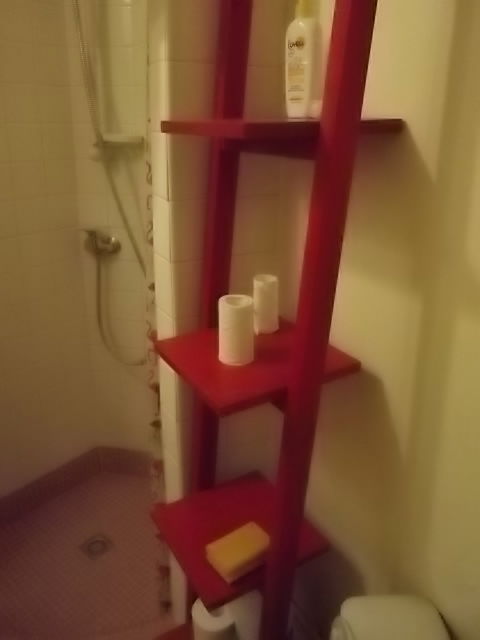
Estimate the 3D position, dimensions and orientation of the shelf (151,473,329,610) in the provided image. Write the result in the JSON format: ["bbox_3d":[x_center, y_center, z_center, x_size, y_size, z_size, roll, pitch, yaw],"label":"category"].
[{"bbox_3d":[-0.006,0.403,0.958,0.248,0.016,0.245,-12,24,-27],"label":"shelf"}]

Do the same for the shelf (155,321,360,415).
[{"bbox_3d":[0.020,0.061,0.821,0.248,0.016,0.245,-12,24,-27],"label":"shelf"}]

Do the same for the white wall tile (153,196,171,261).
[{"bbox_3d":[-0.137,-0.165,0.908,0.008,0.108,0.085,-12,24,-27],"label":"white wall tile"}]

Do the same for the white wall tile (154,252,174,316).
[{"bbox_3d":[-0.136,-0.063,0.948,0.008,0.108,0.085,-12,24,-27],"label":"white wall tile"}]

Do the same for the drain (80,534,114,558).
[{"bbox_3d":[-0.488,0.779,1.713,0.085,0.010,0.085,17,27,37],"label":"drain"}]

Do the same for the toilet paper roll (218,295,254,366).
[{"bbox_3d":[-0.005,0.016,0.781,0.055,0.097,0.055,0,21,0],"label":"toilet paper roll"}]

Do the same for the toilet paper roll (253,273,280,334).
[{"bbox_3d":[0.048,-0.029,0.895,0.044,0.097,0.044,0,21,0],"label":"toilet paper roll"}]

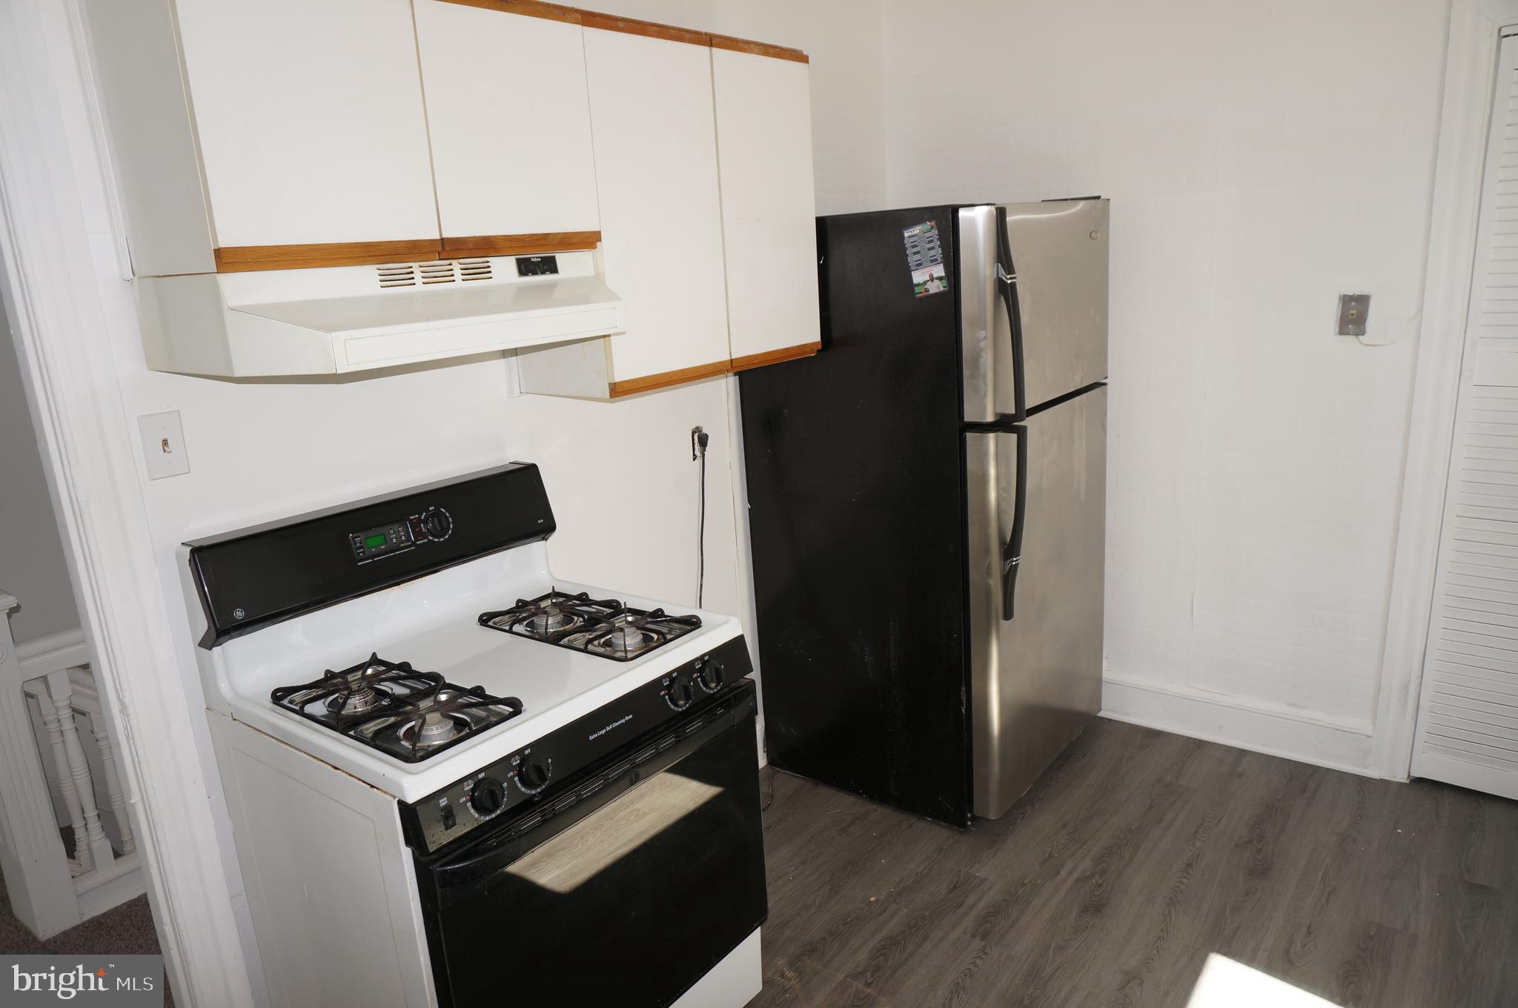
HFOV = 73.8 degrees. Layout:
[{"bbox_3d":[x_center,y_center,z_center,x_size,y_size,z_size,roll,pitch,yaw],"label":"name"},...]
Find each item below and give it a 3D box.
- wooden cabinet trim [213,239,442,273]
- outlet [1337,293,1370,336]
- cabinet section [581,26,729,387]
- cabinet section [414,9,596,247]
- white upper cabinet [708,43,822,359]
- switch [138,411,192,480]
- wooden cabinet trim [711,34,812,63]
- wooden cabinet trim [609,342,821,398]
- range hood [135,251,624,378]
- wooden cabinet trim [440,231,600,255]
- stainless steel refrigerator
[{"bbox_3d":[-0.690,-0.408,1.650,0.022,0.038,0.389,8,19,38],"label":"wooden cabinet trim"},{"bbox_3d":[1.610,-0.511,2.735,0.069,0.109,0.012,8,19,38],"label":"outlet"},{"bbox_3d":[-0.327,-0.654,2.296,0.320,0.723,0.381,7,18,38],"label":"cabinet section"},{"bbox_3d":[-0.575,-0.716,1.976,0.320,0.417,0.380,7,18,38],"label":"cabinet section"},{"bbox_3d":[-0.099,-0.737,2.581,0.325,0.725,0.372,8,19,38],"label":"white upper cabinet"},{"bbox_3d":[-1.036,-0.101,1.767,0.015,0.113,0.068,8,19,38],"label":"switch"},{"bbox_3d":[-0.001,-1.080,2.394,0.022,0.037,0.372,8,19,38],"label":"wooden cabinet trim"},{"bbox_3d":[-0.082,-0.329,2.433,0.022,0.037,0.757,8,19,38],"label":"wooden cabinet trim"},{"bbox_3d":[-0.630,-0.366,1.861,0.470,0.155,0.771,8,19,38],"label":"range hood"},{"bbox_3d":[-0.448,-0.496,1.939,0.022,0.038,0.381,8,19,38],"label":"wooden cabinet trim"},{"bbox_3d":[0.536,-0.028,3.107,0.817,1.690,0.786,7,18,38],"label":"stainless steel refrigerator"}]

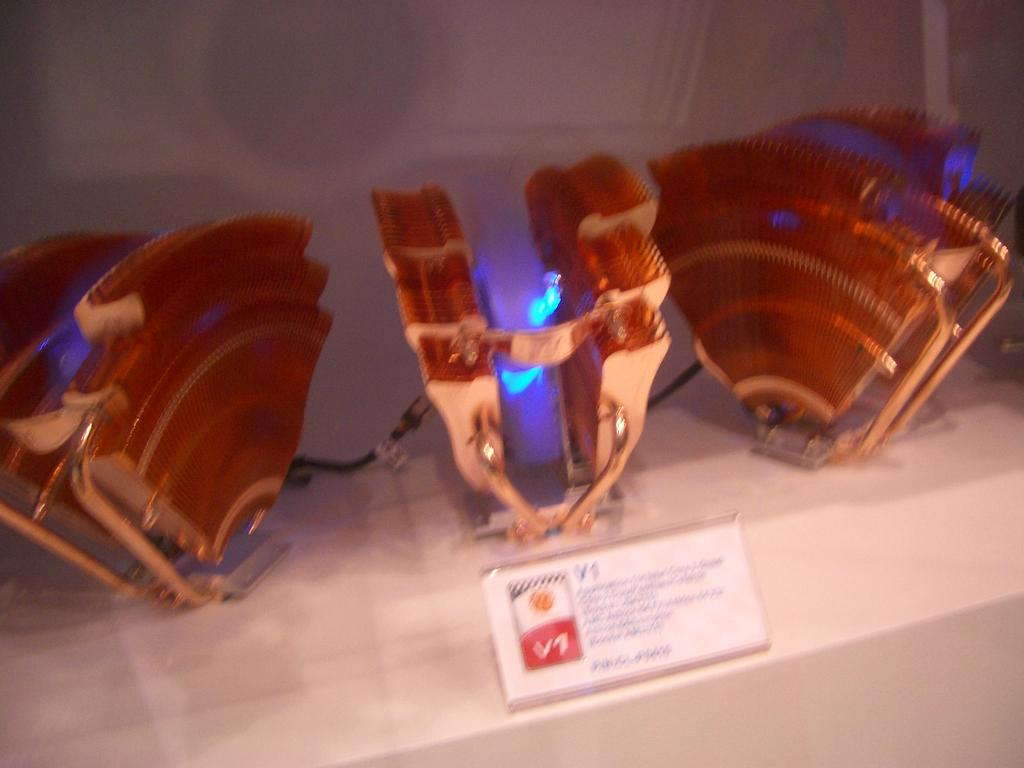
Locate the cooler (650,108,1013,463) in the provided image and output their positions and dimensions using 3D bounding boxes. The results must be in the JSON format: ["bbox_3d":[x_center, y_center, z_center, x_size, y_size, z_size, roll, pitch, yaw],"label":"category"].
[{"bbox_3d":[0.129,-0.036,0.439,0.092,0.143,0.143,-26,29,-38],"label":"cooler"}]

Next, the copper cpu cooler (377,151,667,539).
[{"bbox_3d":[0.003,-0.010,0.408,0.092,0.143,0.143,-11,19,-7],"label":"copper cpu cooler"}]

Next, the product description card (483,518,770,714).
[{"bbox_3d":[0.039,0.075,0.351,0.089,0.047,0.006,-10,-20,-7],"label":"product description card"}]

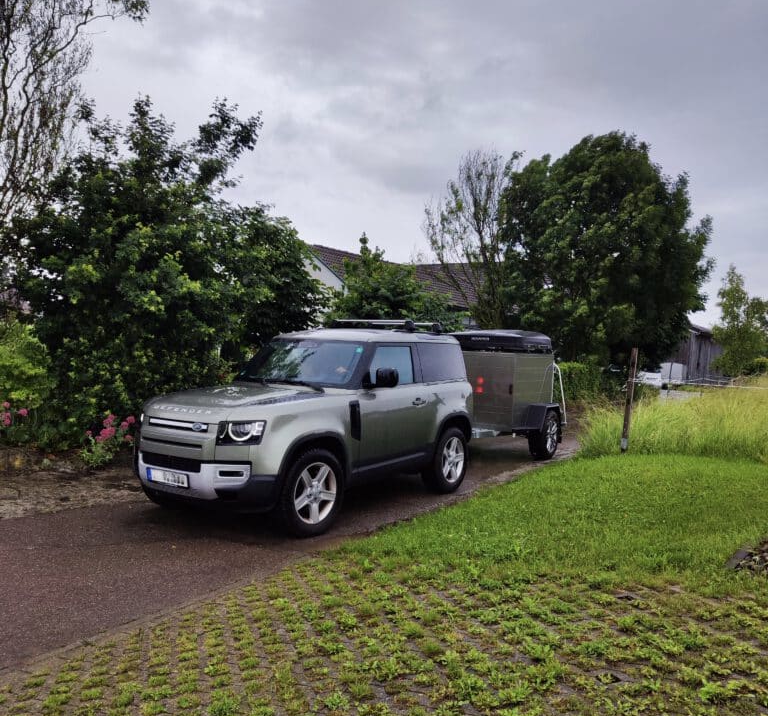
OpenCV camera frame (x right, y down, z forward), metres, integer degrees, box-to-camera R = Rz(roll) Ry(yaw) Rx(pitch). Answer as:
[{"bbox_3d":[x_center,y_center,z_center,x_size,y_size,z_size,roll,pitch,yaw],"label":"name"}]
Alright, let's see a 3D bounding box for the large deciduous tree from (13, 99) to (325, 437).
[{"bbox_3d":[-3.596,-1.453,11.847,5.190,5.590,4.670,2,1,-17],"label":"large deciduous tree"}]

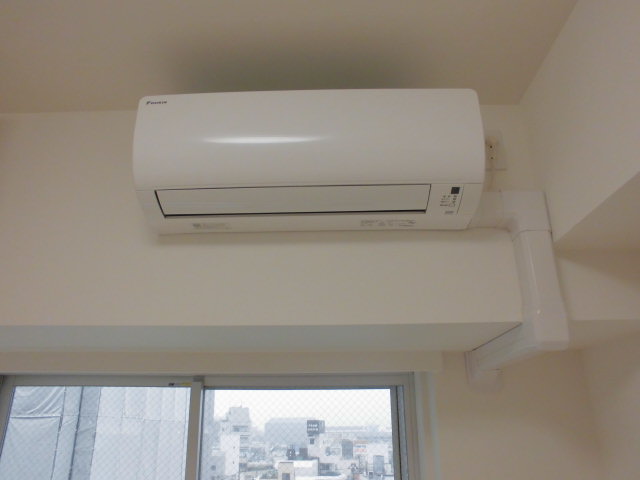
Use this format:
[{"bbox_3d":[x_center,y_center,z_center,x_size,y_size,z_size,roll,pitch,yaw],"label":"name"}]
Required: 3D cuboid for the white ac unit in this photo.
[{"bbox_3d":[-0.024,-0.189,1.167,0.775,0.284,0.203,-1,-22,1],"label":"white ac unit"}]

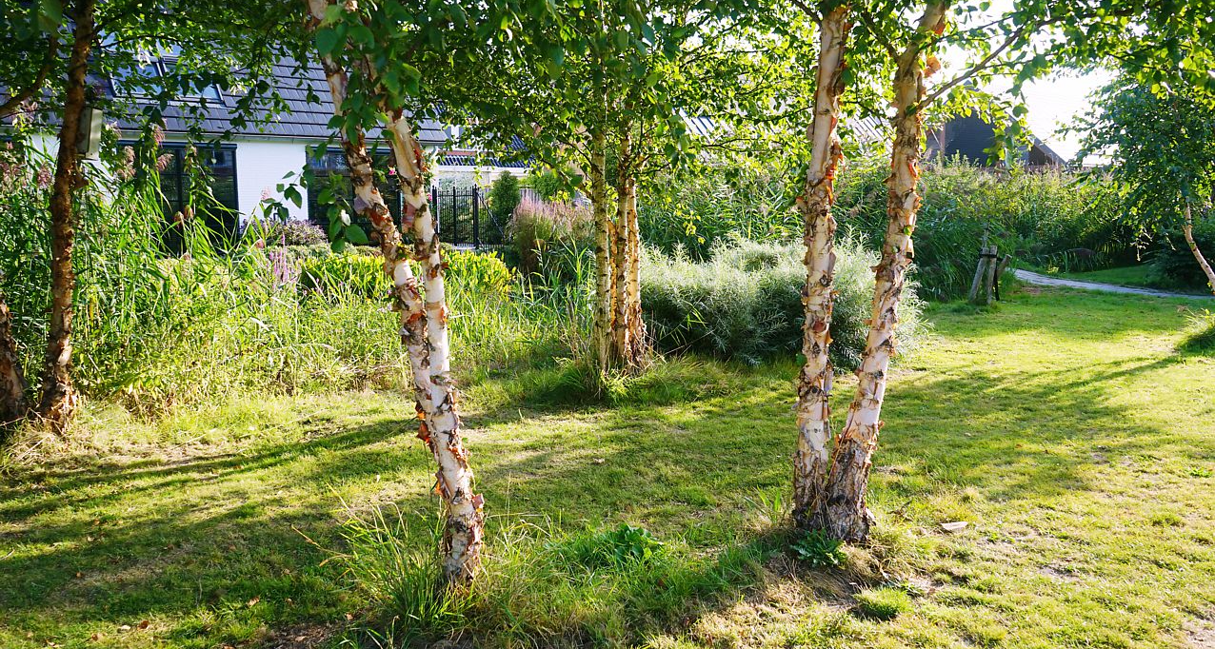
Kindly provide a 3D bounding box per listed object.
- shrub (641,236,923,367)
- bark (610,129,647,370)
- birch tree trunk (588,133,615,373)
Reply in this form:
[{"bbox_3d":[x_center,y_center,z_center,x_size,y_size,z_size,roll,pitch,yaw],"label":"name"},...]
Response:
[{"bbox_3d":[1.725,-0.297,9.898,2.850,1.170,1.900,0,8,0],"label":"shrub"},{"bbox_3d":[0.188,-0.604,8.495,0.335,2.150,0.340,0,8,0],"label":"bark"},{"bbox_3d":[-0.045,-0.569,8.348,0.220,2.120,0.190,0,8,0],"label":"birch tree trunk"}]

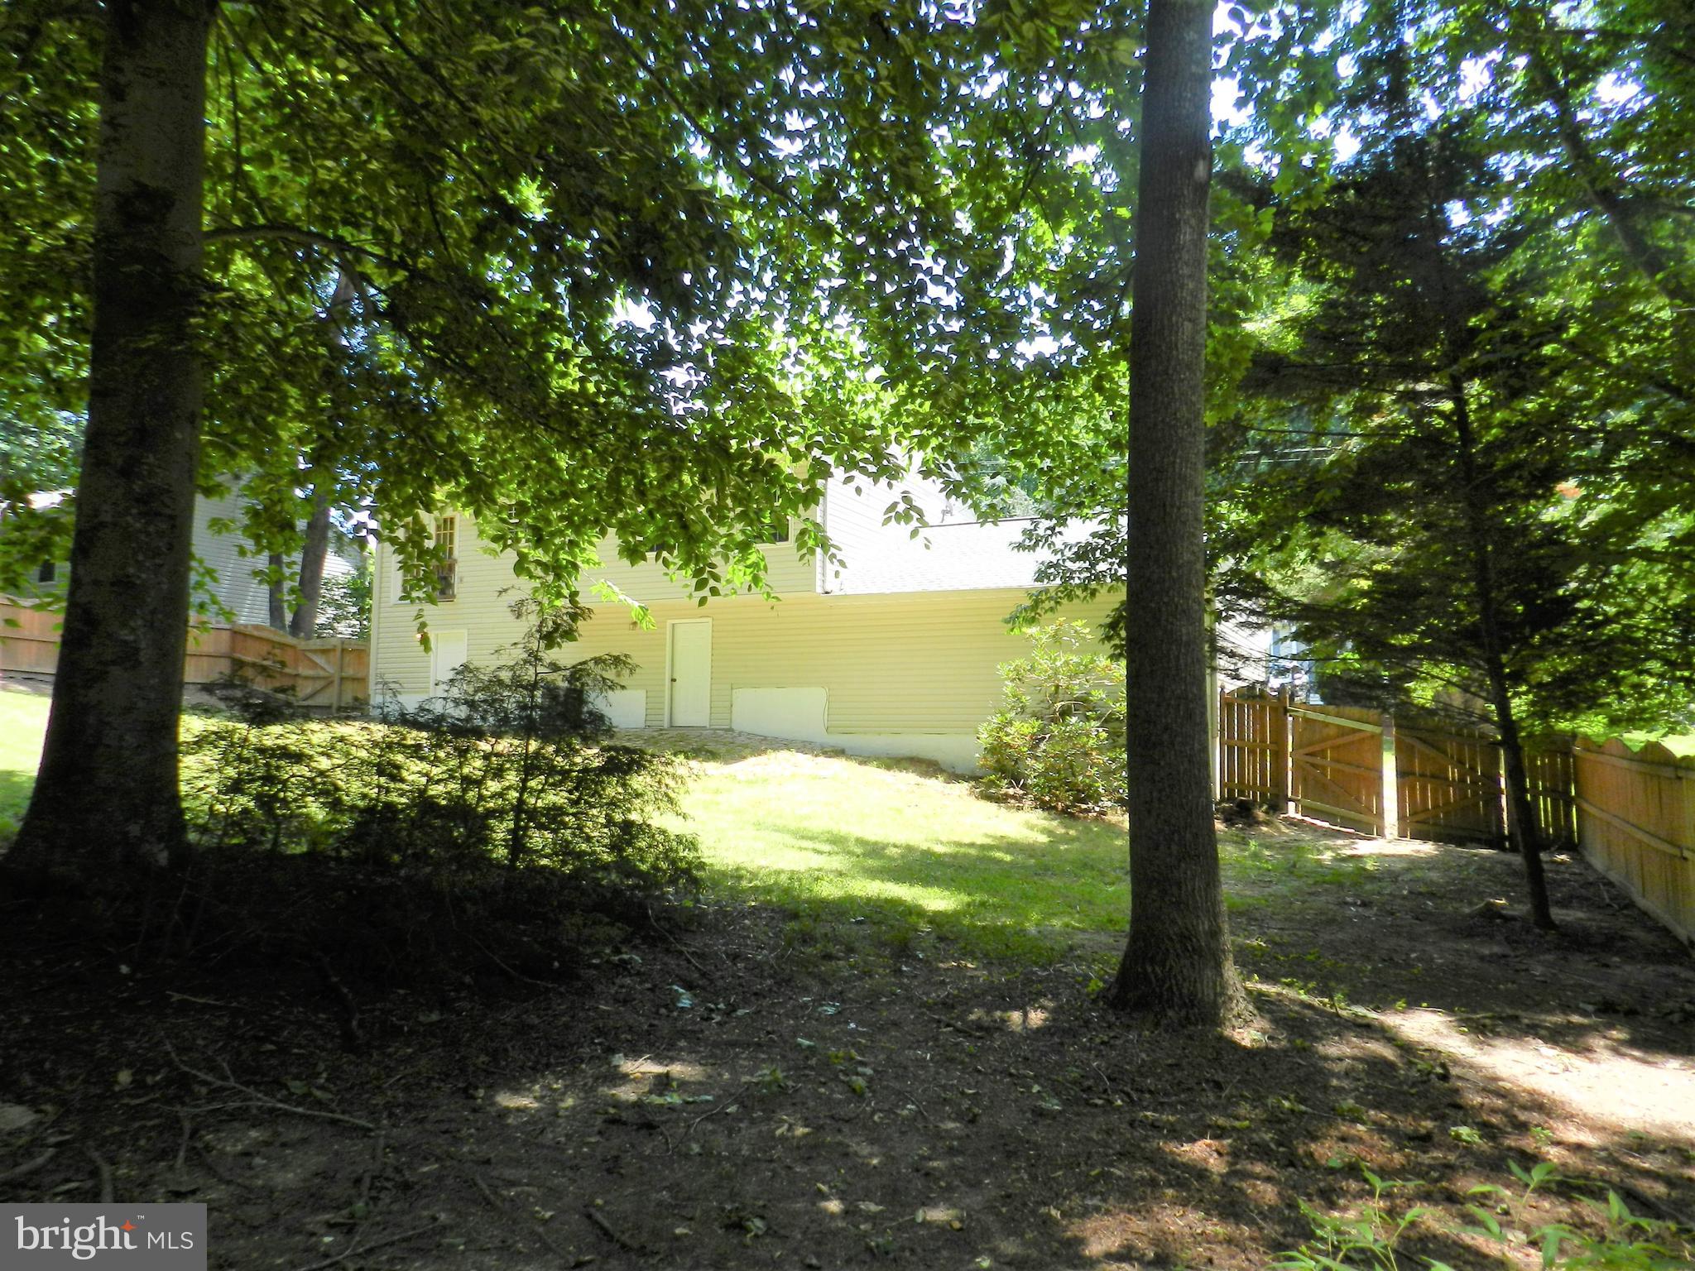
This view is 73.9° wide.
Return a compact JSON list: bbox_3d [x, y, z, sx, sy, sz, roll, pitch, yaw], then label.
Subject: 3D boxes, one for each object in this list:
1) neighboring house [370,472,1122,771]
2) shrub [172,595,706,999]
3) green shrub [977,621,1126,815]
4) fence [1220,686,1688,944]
[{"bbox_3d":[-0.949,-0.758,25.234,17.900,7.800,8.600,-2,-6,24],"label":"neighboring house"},{"bbox_3d":[-2.233,0.763,6.141,2.650,1.900,1.900,3,-6,-20],"label":"shrub"},{"bbox_3d":[3.358,1.123,17.433,2.750,2.950,2.300,1,-5,0],"label":"green shrub"},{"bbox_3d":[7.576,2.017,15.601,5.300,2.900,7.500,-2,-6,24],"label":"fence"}]

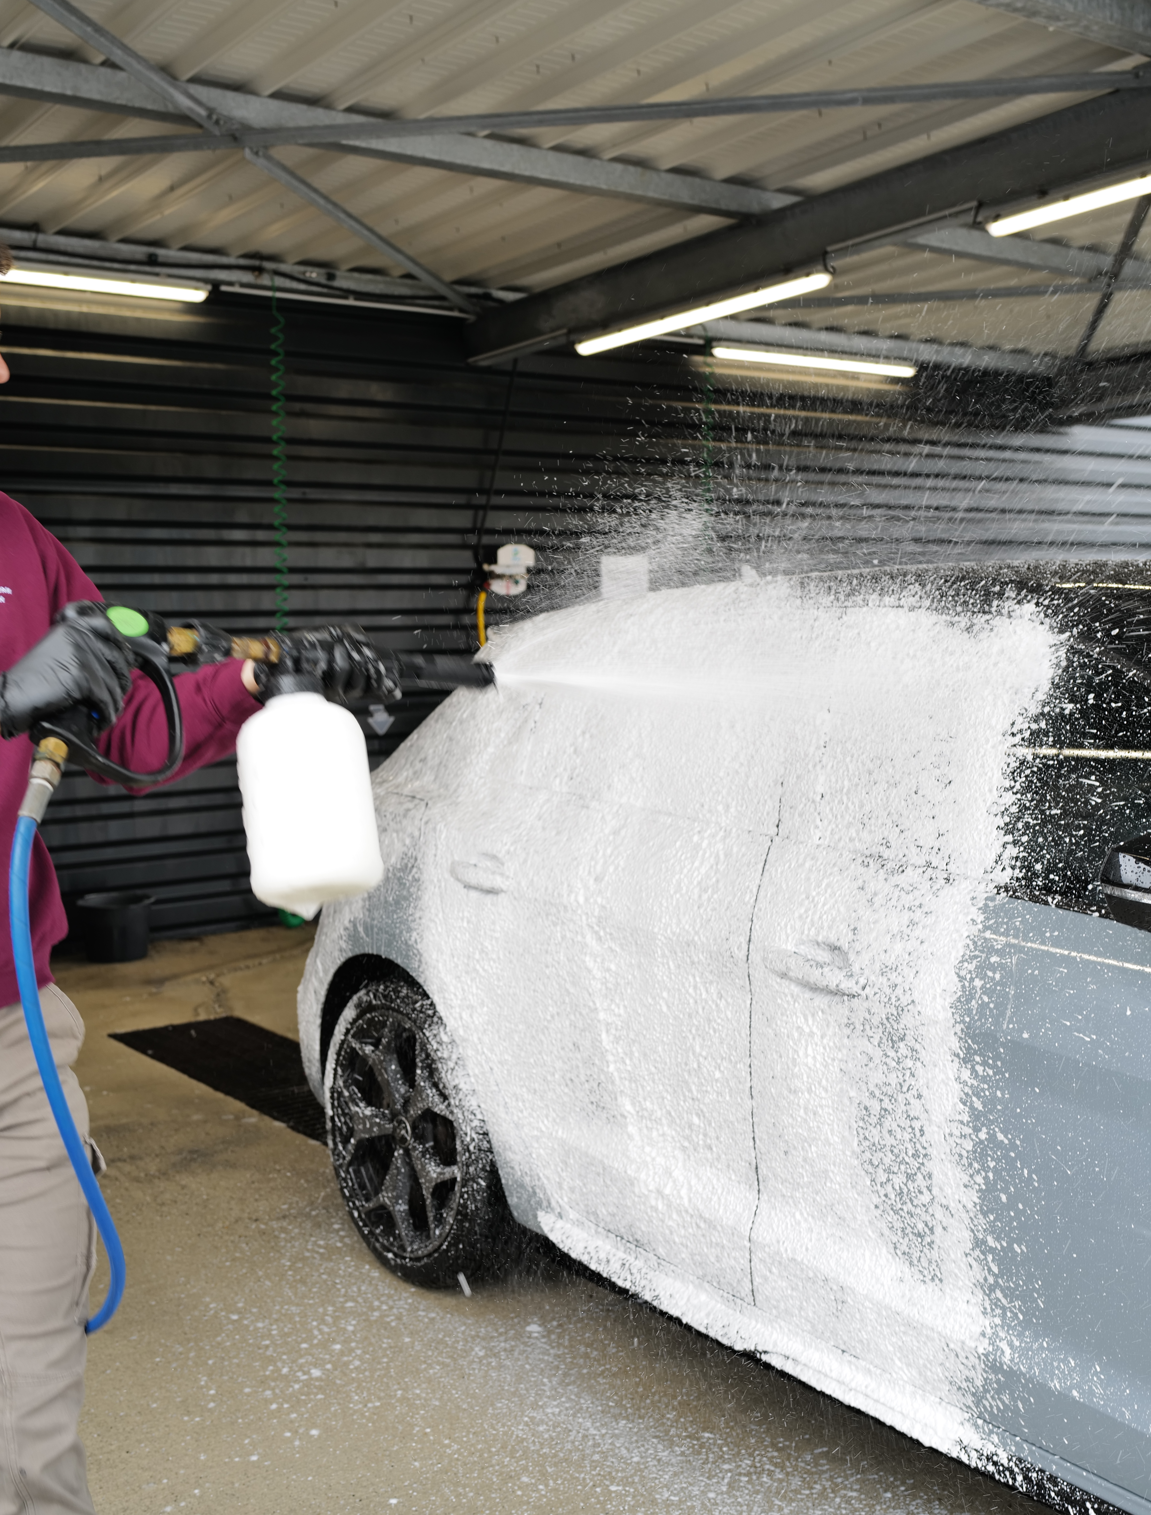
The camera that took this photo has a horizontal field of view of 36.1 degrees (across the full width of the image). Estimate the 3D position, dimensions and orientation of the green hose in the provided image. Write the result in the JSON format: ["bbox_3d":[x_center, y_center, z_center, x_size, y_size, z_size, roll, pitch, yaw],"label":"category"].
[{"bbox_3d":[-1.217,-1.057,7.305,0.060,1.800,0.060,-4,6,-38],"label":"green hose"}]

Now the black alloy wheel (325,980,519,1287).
[{"bbox_3d":[-0.281,0.739,3.557,0.220,0.628,0.628,-4,5,-36],"label":"black alloy wheel"}]

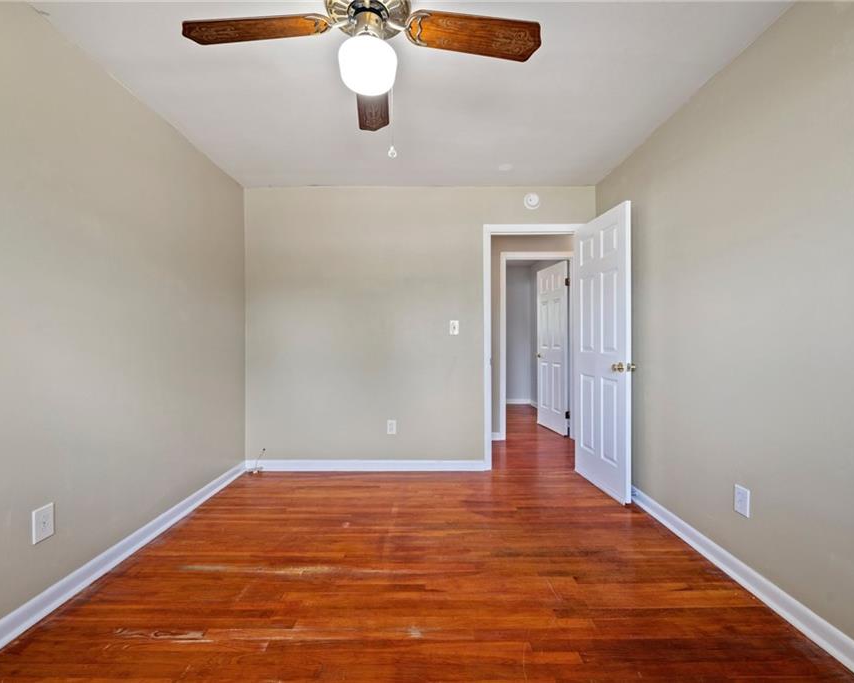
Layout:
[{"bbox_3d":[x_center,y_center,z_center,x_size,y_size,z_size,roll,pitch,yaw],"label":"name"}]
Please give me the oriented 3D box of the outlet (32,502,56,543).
[{"bbox_3d":[-1.544,0.733,1.605,0.009,0.124,0.080,0,0,0],"label":"outlet"}]

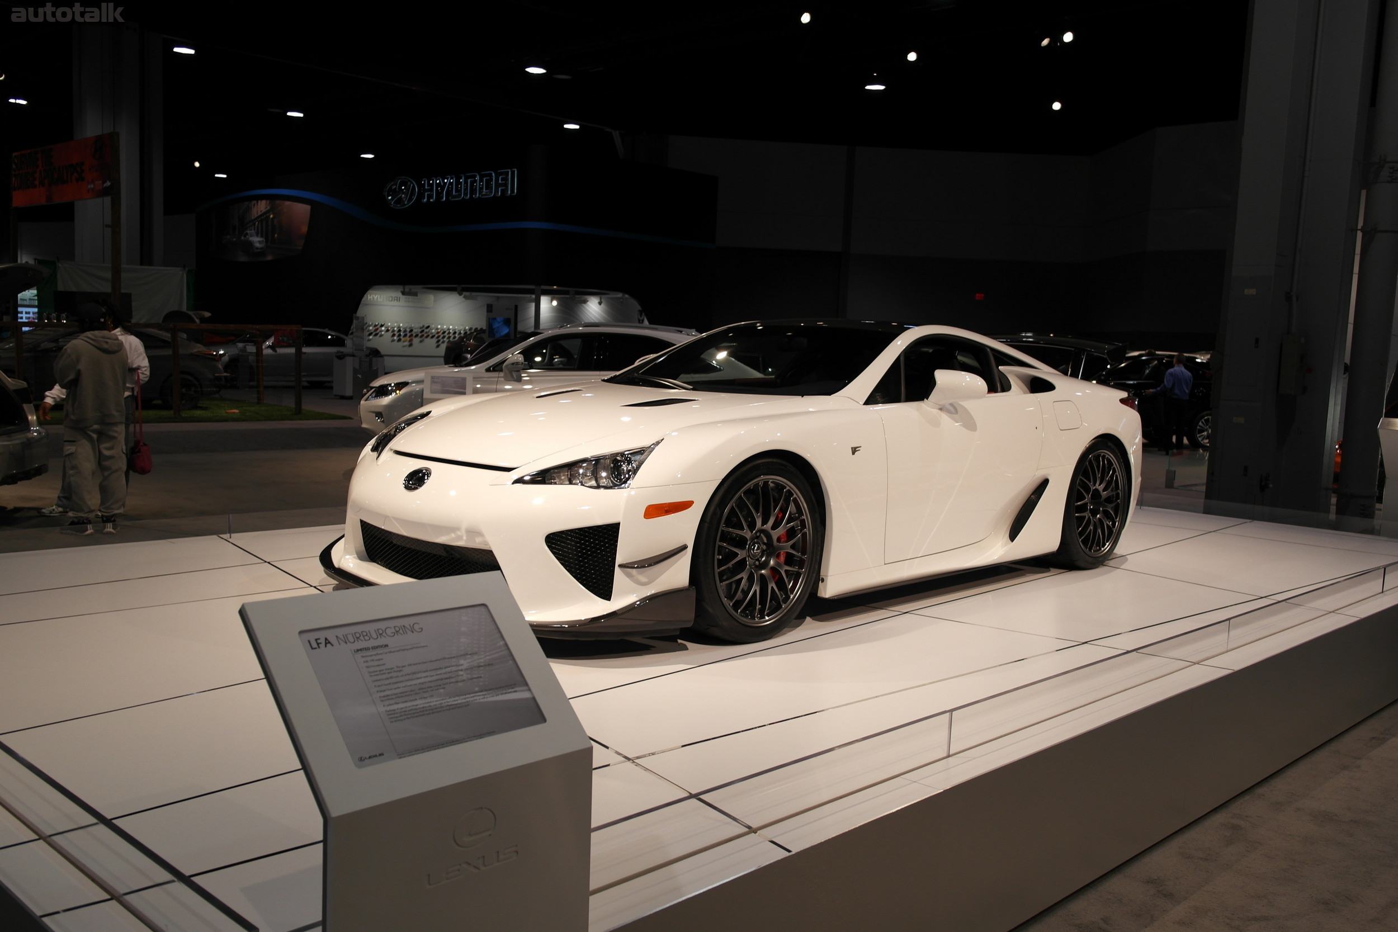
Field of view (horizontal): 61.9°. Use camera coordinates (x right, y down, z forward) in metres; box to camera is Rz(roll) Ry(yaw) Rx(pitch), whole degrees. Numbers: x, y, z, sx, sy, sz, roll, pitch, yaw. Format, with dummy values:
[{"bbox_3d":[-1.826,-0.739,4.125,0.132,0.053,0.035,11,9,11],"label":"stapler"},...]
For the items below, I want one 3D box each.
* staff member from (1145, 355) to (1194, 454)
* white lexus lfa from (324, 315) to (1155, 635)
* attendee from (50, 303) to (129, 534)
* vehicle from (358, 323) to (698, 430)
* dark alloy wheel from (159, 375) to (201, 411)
[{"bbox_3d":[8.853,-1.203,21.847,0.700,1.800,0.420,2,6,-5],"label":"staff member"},{"bbox_3d":[0.507,-0.104,5.710,1.920,1.220,4.520,8,8,44],"label":"white lexus lfa"},{"bbox_3d":[-4.541,-0.381,8.701,0.360,1.710,0.480,6,7,33],"label":"attendee"},{"bbox_3d":[-1.677,-0.914,14.372,4.770,1.700,1.900,1,6,-12],"label":"vehicle"},{"bbox_3d":[-9.467,-1.343,21.265,0.660,0.660,0.220,-2,7,-35],"label":"dark alloy wheel"}]

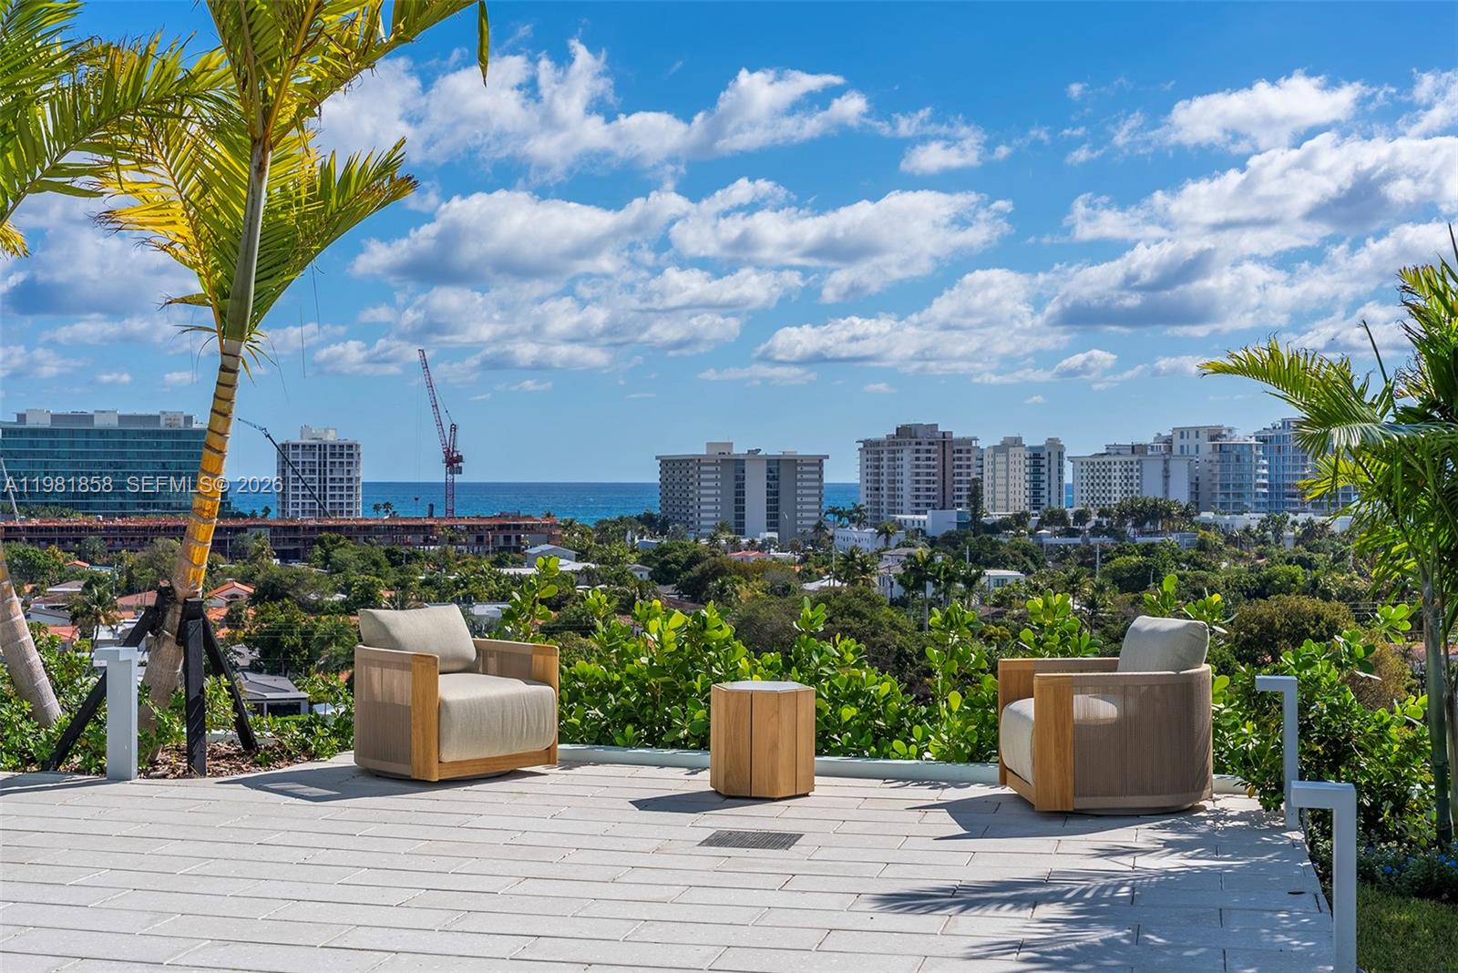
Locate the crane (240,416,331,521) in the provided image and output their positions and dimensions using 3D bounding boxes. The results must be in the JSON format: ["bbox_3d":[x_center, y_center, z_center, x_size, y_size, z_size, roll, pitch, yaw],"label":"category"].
[{"bbox_3d":[-128.266,0.316,580.000,36.000,41.066,6.000,0,0,0],"label":"crane"}]

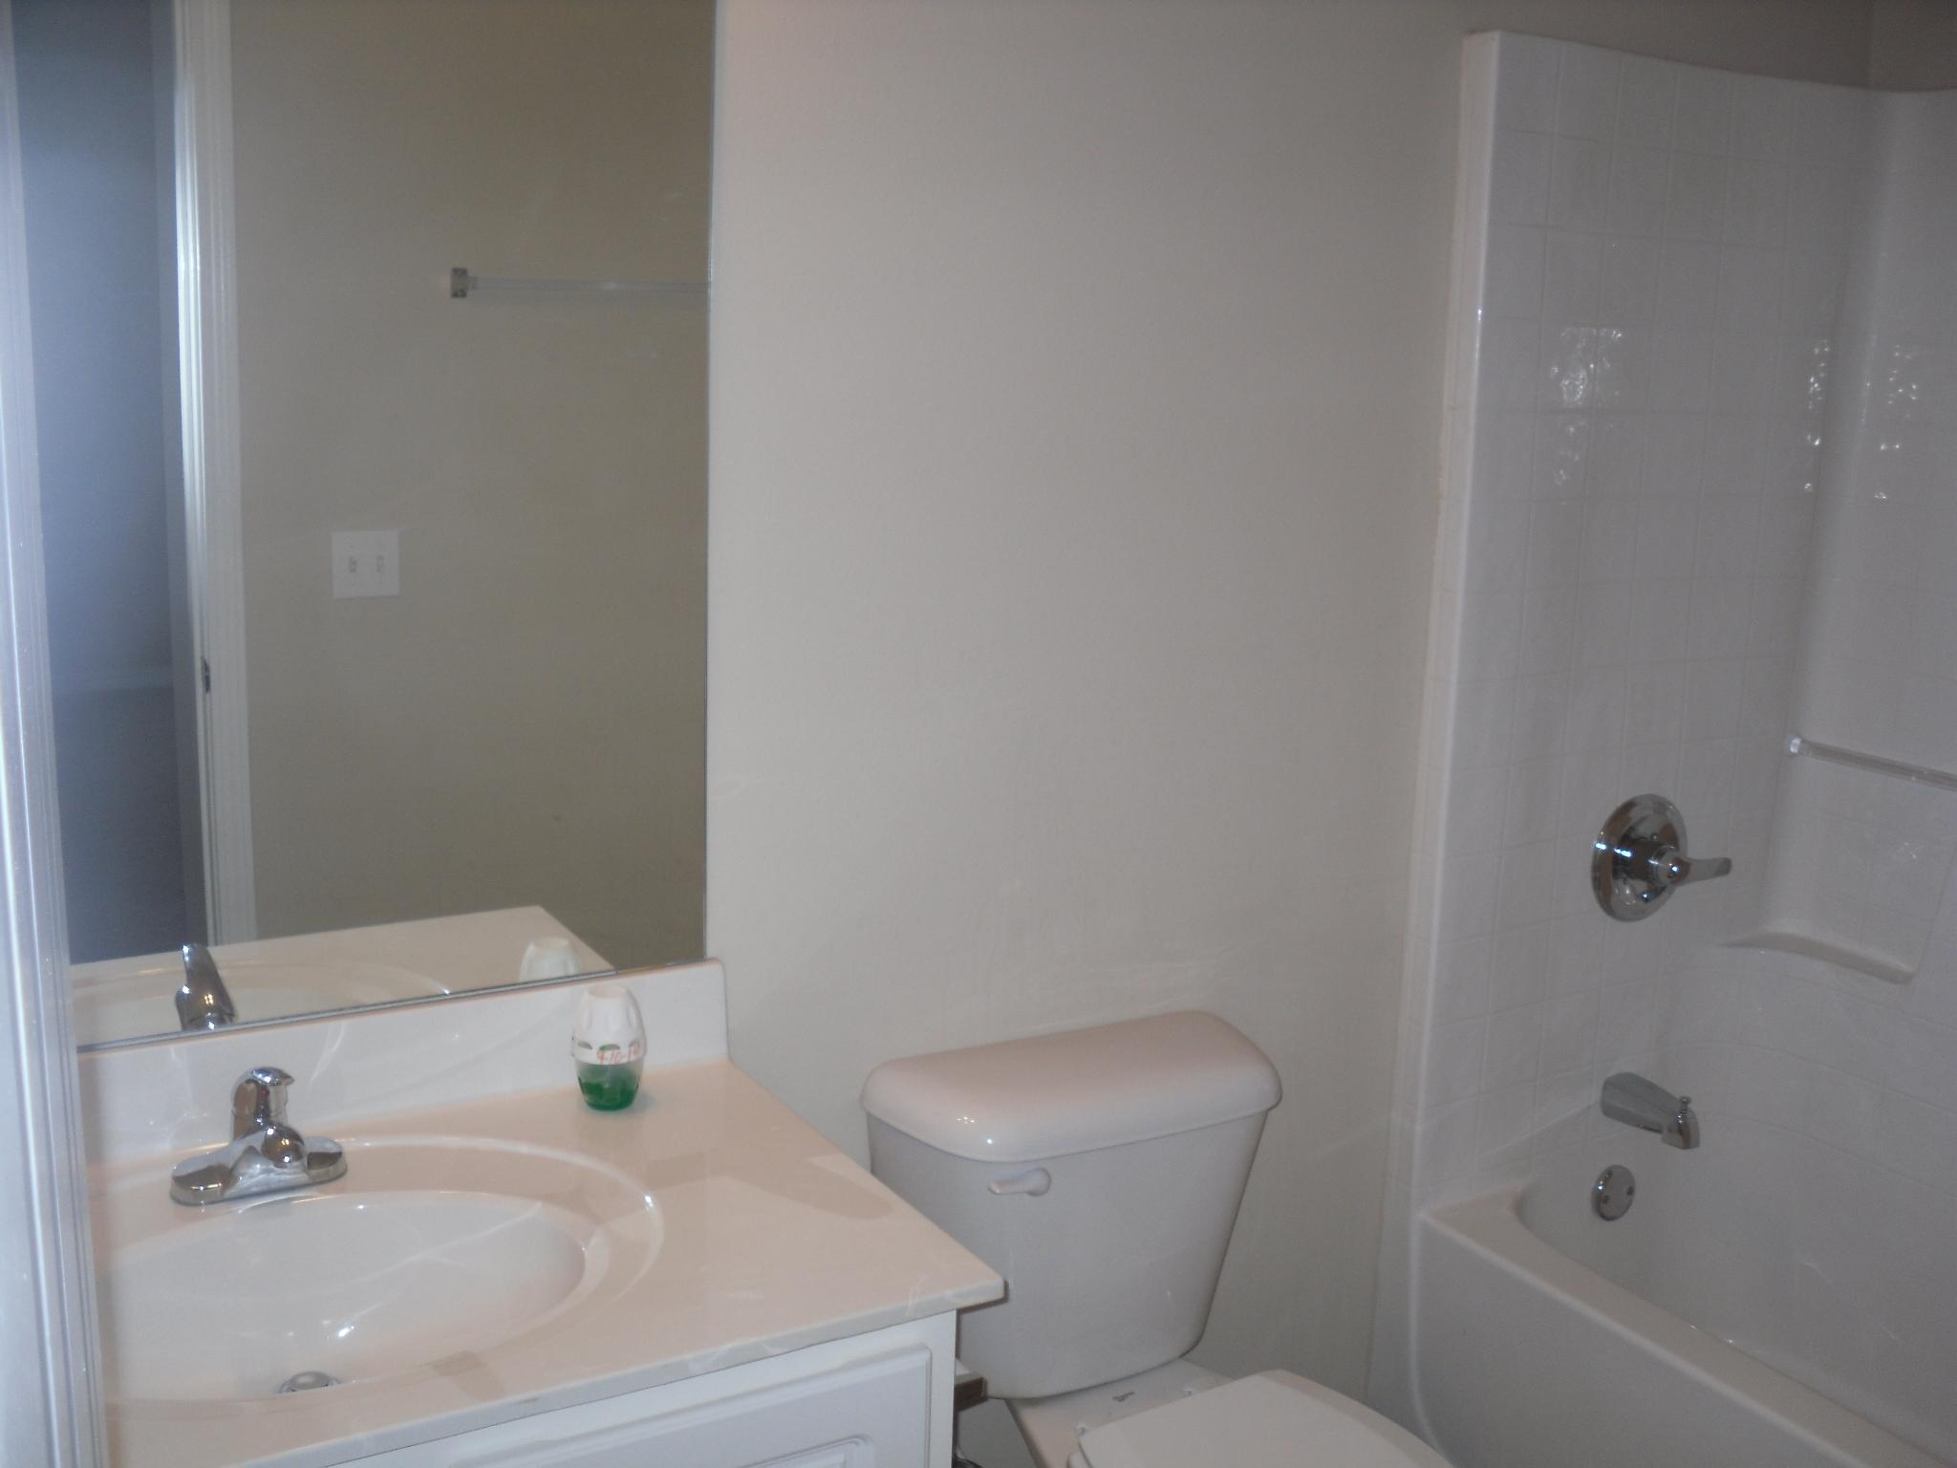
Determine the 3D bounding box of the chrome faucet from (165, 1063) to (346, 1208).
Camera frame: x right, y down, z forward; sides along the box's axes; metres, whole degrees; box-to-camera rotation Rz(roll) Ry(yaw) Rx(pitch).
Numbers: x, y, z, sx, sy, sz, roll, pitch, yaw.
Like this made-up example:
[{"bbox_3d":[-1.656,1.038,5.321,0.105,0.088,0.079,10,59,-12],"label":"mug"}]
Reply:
[{"bbox_3d":[-0.601,0.338,1.677,0.147,0.128,0.154,-5,13,-30],"label":"chrome faucet"}]

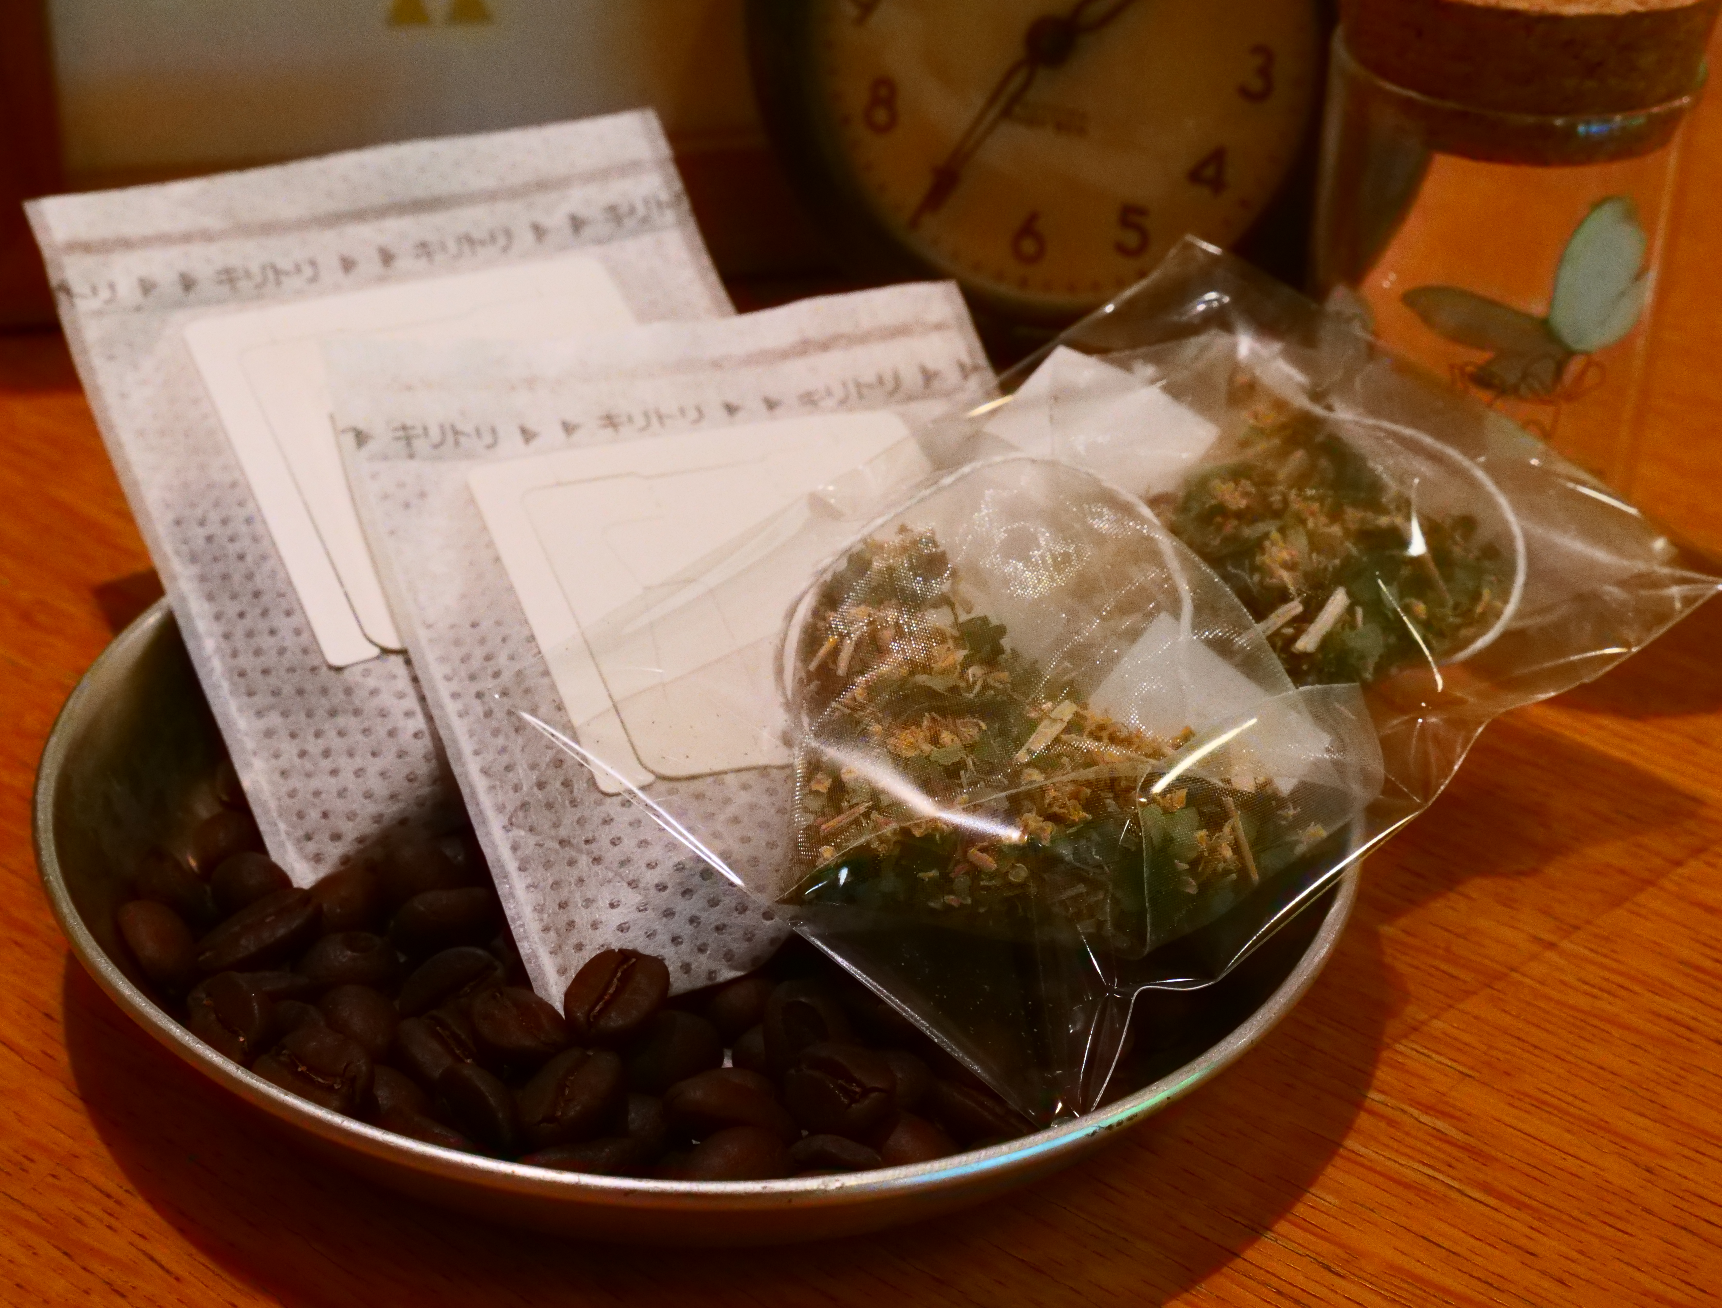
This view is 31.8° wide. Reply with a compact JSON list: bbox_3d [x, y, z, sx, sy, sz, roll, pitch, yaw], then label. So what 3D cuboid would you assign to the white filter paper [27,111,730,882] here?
[{"bbox_3d":[-0.040,-0.019,0.323,0.074,0.011,0.090,-14,64,-27],"label":"white filter paper"}]

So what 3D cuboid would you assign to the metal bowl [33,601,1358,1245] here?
[{"bbox_3d":[-0.015,0.021,0.301,0.127,0.026,0.127,3,32,0],"label":"metal bowl"}]

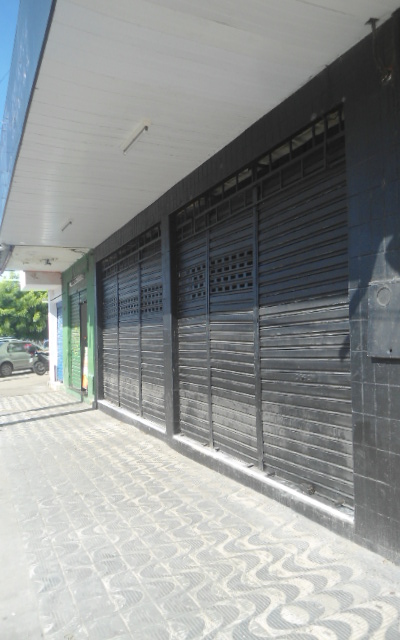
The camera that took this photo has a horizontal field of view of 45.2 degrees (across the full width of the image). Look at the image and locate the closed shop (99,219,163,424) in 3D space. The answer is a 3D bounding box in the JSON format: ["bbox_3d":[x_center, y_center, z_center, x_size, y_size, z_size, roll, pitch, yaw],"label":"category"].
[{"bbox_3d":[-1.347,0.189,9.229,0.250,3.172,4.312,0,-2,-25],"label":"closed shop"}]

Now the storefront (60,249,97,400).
[{"bbox_3d":[-3.341,0.252,13.569,0.300,3.681,4.543,0,-2,-25],"label":"storefront"}]

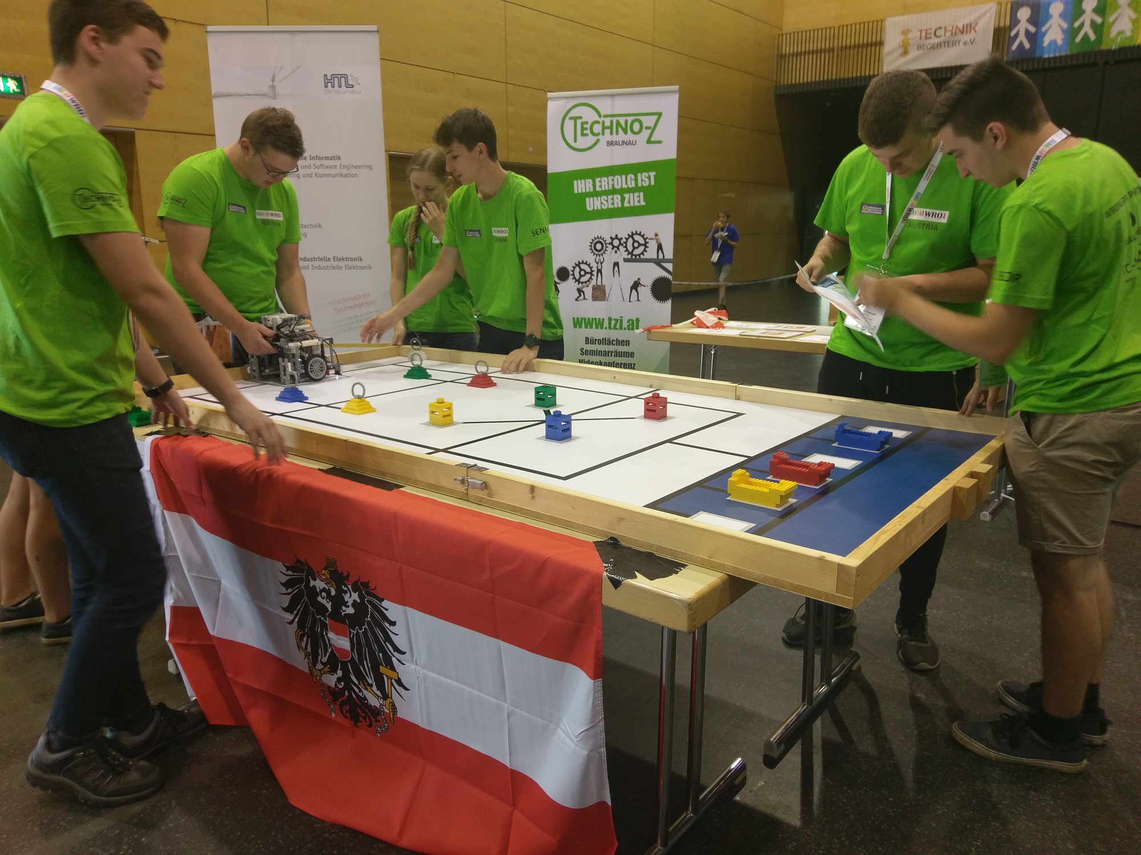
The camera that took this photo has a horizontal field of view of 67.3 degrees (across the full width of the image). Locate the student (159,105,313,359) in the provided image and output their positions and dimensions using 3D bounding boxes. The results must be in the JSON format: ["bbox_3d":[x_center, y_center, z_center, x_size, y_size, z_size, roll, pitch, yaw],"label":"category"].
[{"bbox_3d":[-1.221,-0.276,3.173,0.520,1.710,0.520,12,18,42],"label":"student"}]

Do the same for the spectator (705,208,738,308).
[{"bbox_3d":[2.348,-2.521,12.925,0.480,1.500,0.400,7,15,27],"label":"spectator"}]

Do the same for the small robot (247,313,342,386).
[{"bbox_3d":[-0.984,-0.286,3.080,0.235,0.220,0.230,10,17,37],"label":"small robot"}]

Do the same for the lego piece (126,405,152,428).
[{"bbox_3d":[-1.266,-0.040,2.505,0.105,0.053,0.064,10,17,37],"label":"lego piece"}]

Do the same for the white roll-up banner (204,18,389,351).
[{"bbox_3d":[-1.266,-0.776,4.172,0.800,2.180,0.200,0,13,1],"label":"white roll-up banner"}]

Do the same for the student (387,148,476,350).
[{"bbox_3d":[-0.567,-0.386,3.754,0.420,1.610,0.420,4,14,17],"label":"student"}]

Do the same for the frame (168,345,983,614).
[{"bbox_3d":[-0.152,-0.043,2.464,2.420,0.072,1.200,11,17,37],"label":"frame"}]

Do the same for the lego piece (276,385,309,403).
[{"bbox_3d":[-0.880,-0.106,2.718,0.070,0.038,0.070,11,17,37],"label":"lego piece"}]

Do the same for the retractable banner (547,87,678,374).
[{"bbox_3d":[0.251,-1.052,5.516,0.850,2.112,0.120,5,14,20],"label":"retractable banner"}]

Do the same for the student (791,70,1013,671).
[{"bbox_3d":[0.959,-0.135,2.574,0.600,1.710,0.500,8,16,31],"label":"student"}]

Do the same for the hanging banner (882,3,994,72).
[{"bbox_3d":[6.736,-7.148,15.800,1.950,0.963,0.040,11,17,37],"label":"hanging banner"}]

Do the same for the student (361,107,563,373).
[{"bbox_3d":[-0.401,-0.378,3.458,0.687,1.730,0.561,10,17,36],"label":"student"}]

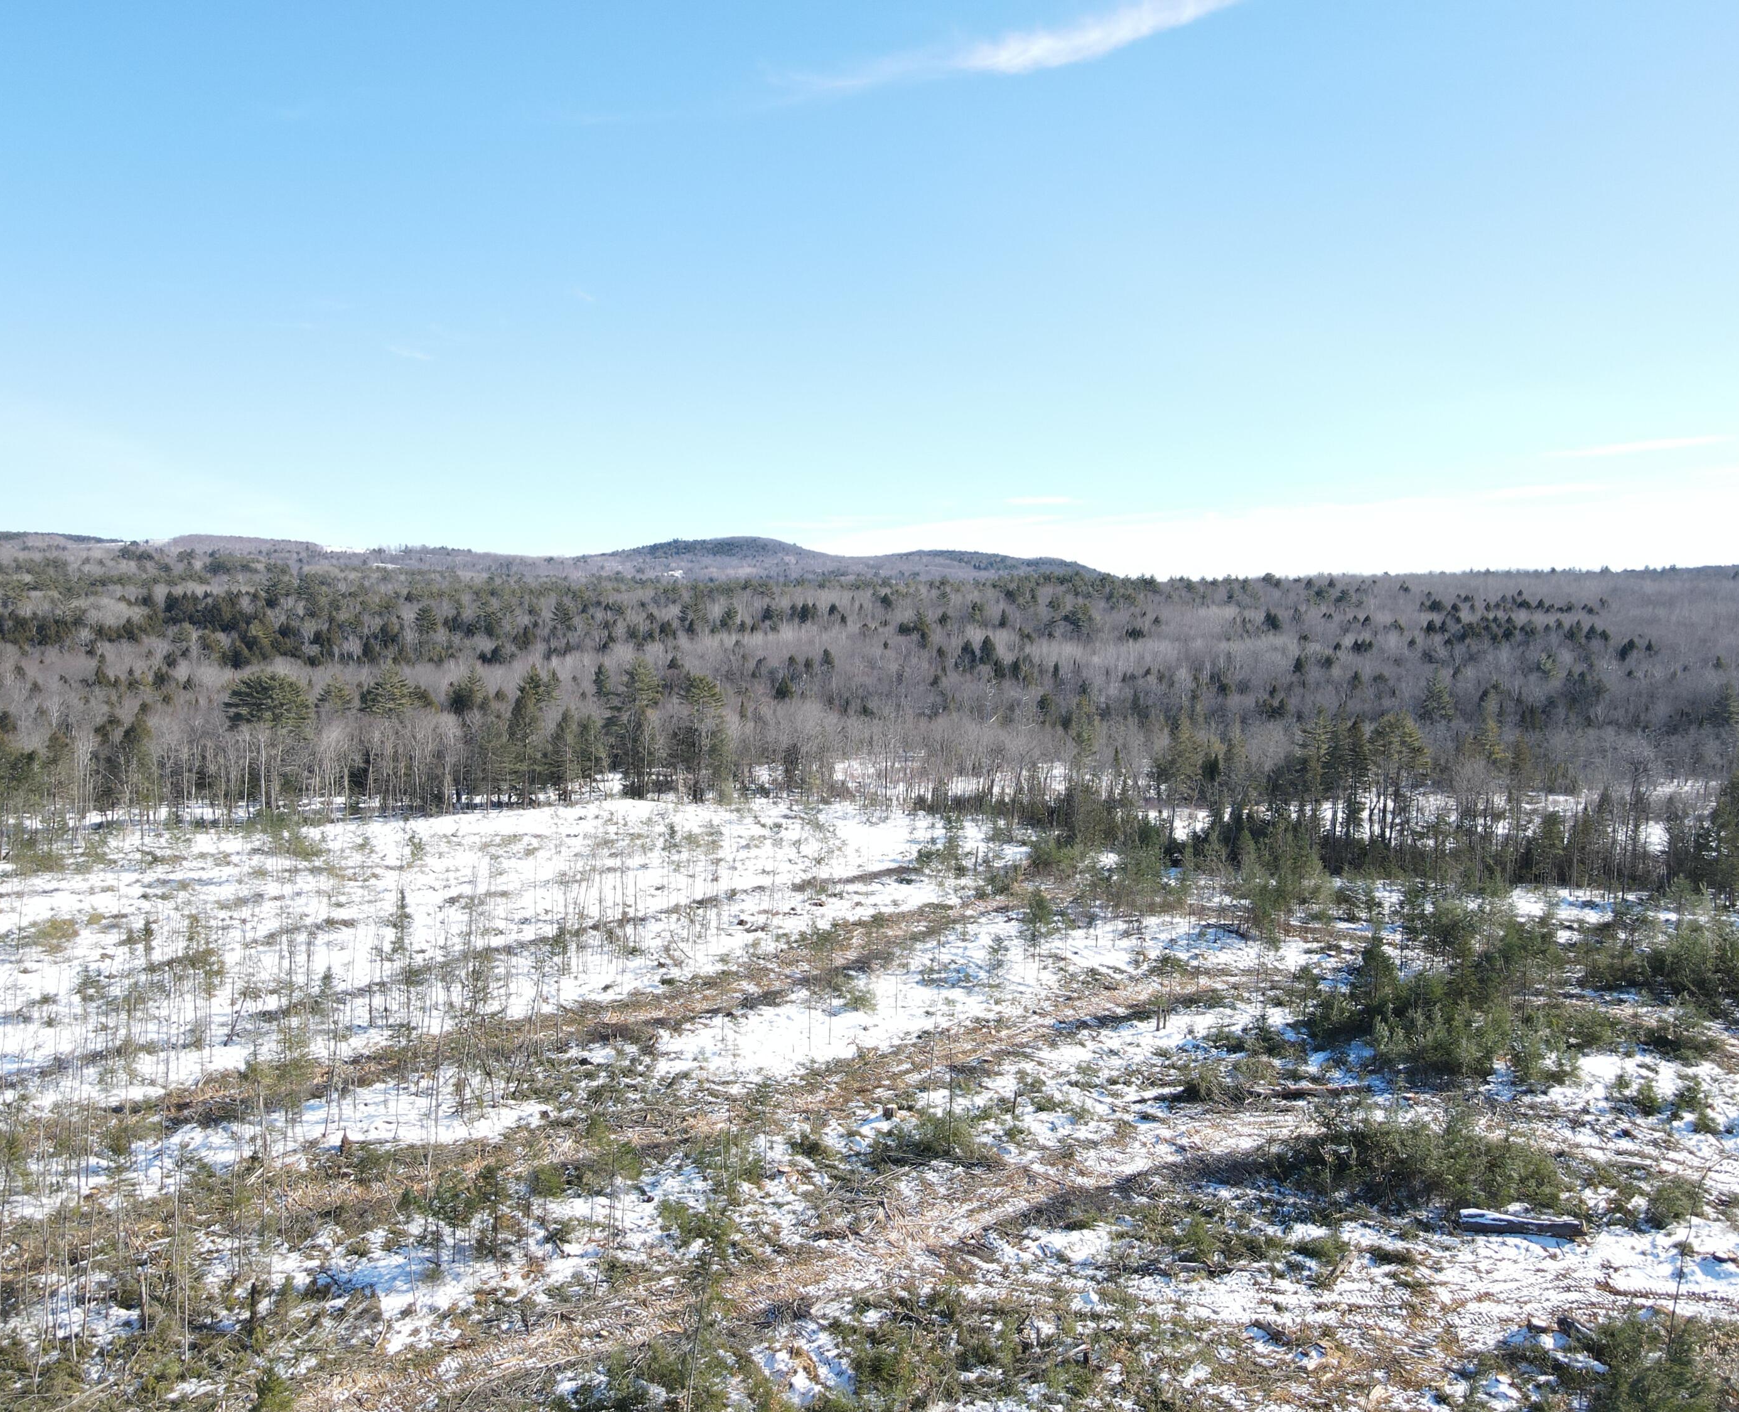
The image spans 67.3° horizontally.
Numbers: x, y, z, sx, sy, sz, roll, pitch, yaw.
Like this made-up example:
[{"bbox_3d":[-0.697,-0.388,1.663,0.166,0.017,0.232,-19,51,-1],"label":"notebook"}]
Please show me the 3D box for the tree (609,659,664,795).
[{"bbox_3d":[-31.790,2.970,178.000,7.400,18.400,7.200,0,5,0],"label":"tree"}]

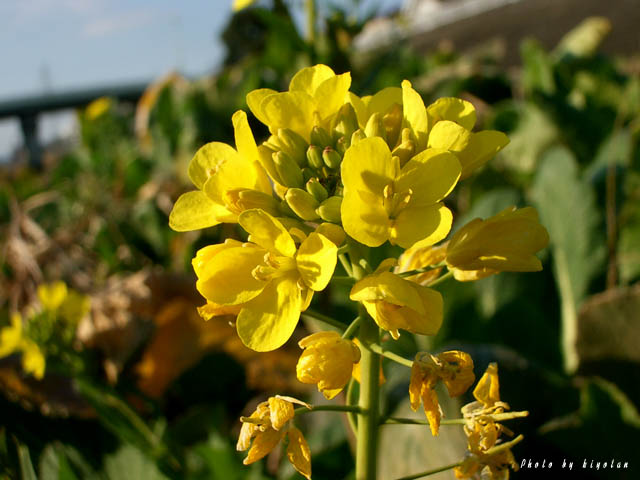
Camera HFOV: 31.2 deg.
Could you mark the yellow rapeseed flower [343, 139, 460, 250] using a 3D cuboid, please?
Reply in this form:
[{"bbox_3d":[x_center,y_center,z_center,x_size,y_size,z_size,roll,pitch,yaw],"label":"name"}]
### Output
[{"bbox_3d":[0.013,-0.008,0.186,0.019,0.018,0.011,0,-20,-2],"label":"yellow rapeseed flower"}]

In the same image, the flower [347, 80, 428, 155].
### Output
[{"bbox_3d":[0.011,-0.021,0.195,0.015,0.013,0.012,-1,-23,-7],"label":"flower"}]

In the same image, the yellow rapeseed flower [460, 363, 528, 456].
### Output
[{"bbox_3d":[0.029,0.028,0.190,0.010,0.015,0.010,4,6,37],"label":"yellow rapeseed flower"}]

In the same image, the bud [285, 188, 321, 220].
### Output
[{"bbox_3d":[-0.003,-0.006,0.195,0.007,0.004,0.004,31,0,-35],"label":"bud"}]

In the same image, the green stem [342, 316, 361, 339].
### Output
[{"bbox_3d":[0.006,0.016,0.203,0.001,0.006,0.001,38,-25,0],"label":"green stem"}]

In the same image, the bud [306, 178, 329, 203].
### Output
[{"bbox_3d":[0.000,-0.008,0.186,0.003,0.005,0.003,-34,34,0],"label":"bud"}]

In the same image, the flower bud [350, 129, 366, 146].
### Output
[{"bbox_3d":[0.006,-0.016,0.190,0.003,0.005,0.003,9,22,0],"label":"flower bud"}]

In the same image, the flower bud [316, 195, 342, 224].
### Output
[{"bbox_3d":[0.002,-0.005,0.195,0.006,0.004,0.004,-13,0,-30],"label":"flower bud"}]

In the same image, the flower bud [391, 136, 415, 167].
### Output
[{"bbox_3d":[0.015,-0.015,0.203,0.003,0.006,0.003,31,15,0],"label":"flower bud"}]

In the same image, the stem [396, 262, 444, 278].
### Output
[{"bbox_3d":[0.017,0.005,0.191,0.009,0.001,0.001,-16,0,6],"label":"stem"}]

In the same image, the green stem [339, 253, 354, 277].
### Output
[{"bbox_3d":[0.005,0.004,0.205,0.001,0.005,0.001,-27,15,0],"label":"green stem"}]

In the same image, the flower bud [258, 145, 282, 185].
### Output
[{"bbox_3d":[-0.008,-0.013,0.200,0.004,0.009,0.004,-33,25,0],"label":"flower bud"}]

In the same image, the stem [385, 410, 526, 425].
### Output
[{"bbox_3d":[0.023,0.029,0.191,0.024,0.001,0.001,-2,0,6],"label":"stem"}]

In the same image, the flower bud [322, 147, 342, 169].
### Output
[{"bbox_3d":[0.002,-0.014,0.199,0.003,0.004,0.003,-25,30,0],"label":"flower bud"}]

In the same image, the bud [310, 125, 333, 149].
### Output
[{"bbox_3d":[0.000,-0.018,0.201,0.004,0.006,0.004,-27,25,0],"label":"bud"}]

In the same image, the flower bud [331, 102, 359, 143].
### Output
[{"bbox_3d":[0.004,-0.020,0.192,0.005,0.007,0.005,6,17,0],"label":"flower bud"}]

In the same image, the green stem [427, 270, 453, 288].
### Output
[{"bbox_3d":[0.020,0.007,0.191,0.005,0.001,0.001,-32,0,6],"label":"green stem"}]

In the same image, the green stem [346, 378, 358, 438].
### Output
[{"bbox_3d":[0.006,0.030,0.208,0.002,0.011,0.002,-2,0,0],"label":"green stem"}]

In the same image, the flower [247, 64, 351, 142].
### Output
[{"bbox_3d":[-0.004,-0.023,0.197,0.018,0.012,0.011,1,-23,7],"label":"flower"}]

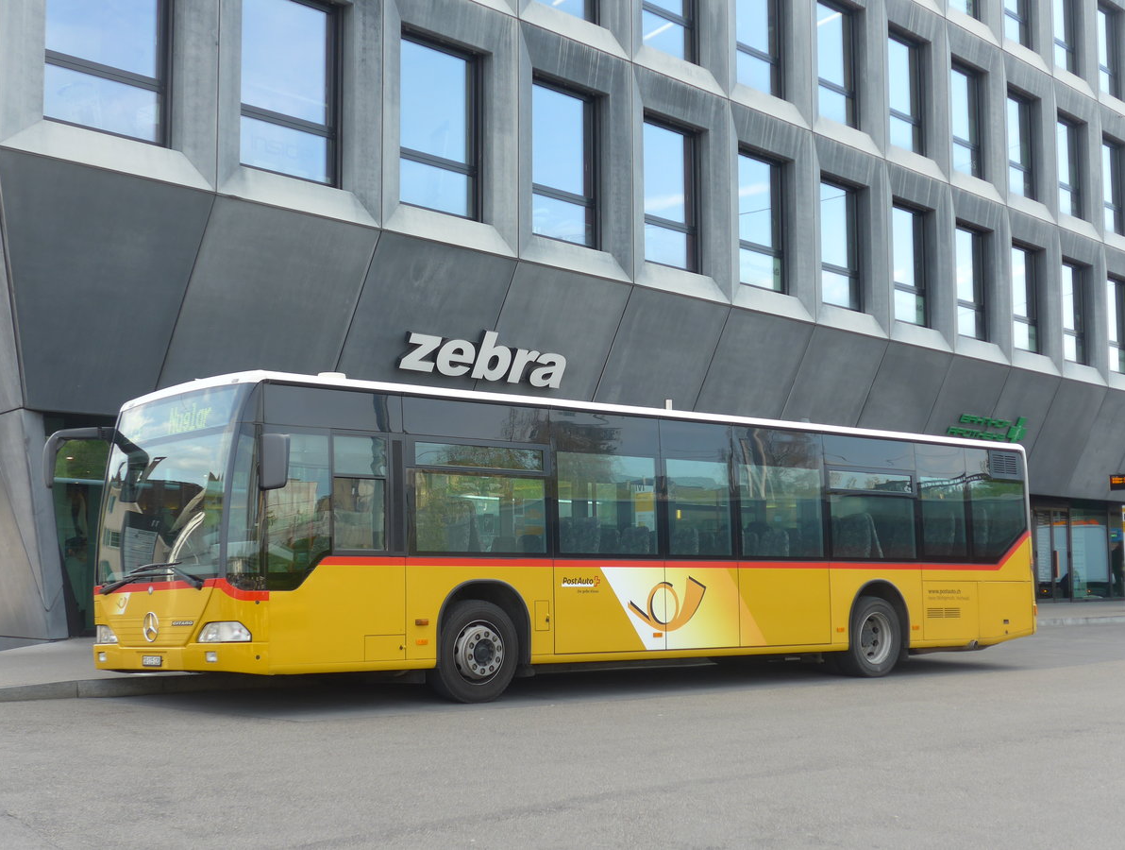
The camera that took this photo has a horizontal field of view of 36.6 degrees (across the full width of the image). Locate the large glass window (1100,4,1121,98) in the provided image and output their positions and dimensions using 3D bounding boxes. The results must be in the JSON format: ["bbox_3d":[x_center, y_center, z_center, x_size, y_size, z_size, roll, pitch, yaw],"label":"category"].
[{"bbox_3d":[14.639,-10.080,45.857,0.100,2.496,1.872,-5,-7,39],"label":"large glass window"}]

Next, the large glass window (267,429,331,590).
[{"bbox_3d":[-2.195,0.712,14.122,0.653,1.295,0.060,5,-8,-42],"label":"large glass window"}]

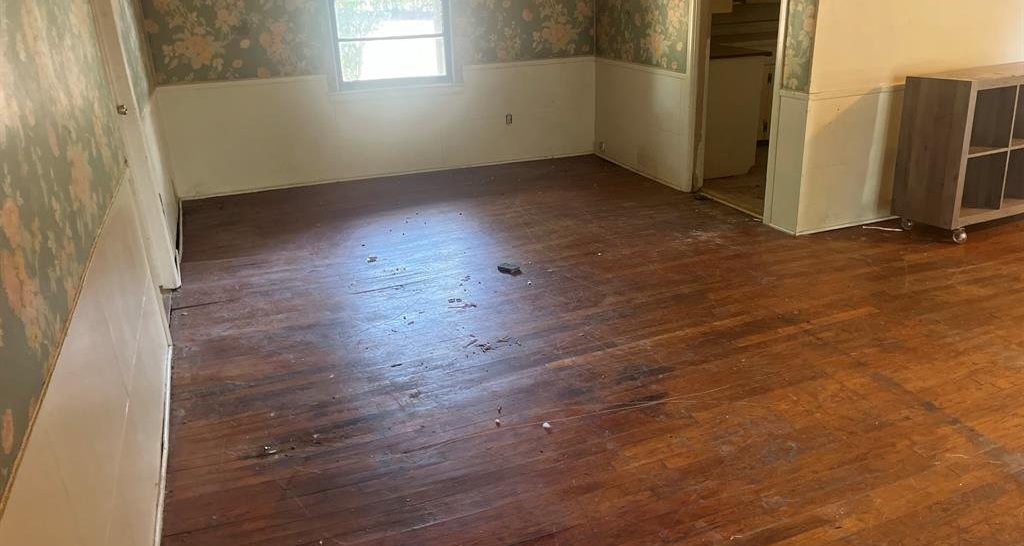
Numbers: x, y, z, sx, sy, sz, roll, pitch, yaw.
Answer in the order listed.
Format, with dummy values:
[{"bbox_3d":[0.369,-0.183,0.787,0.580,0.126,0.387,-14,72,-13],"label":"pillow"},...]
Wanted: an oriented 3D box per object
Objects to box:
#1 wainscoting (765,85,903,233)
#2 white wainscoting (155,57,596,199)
[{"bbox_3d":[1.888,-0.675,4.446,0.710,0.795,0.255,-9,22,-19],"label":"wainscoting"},{"bbox_3d":[-0.847,-1.137,5.870,3.294,0.795,0.050,-9,22,-19],"label":"white wainscoting"}]

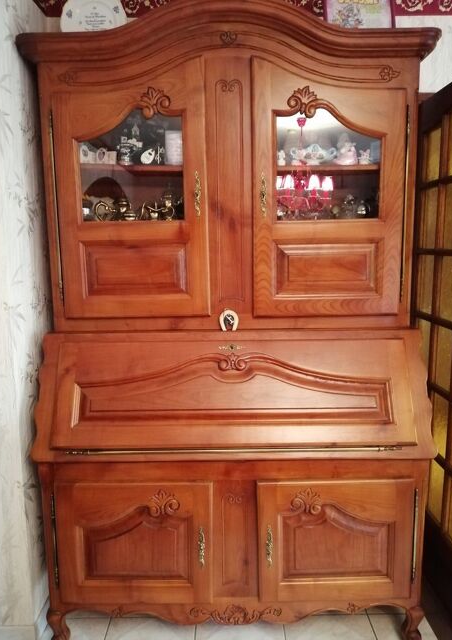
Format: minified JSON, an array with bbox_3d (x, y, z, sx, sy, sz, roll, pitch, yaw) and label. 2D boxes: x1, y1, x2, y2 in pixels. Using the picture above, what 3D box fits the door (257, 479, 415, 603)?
[{"bbox_3d":[0.386,0.780,1.712,0.546,0.459,0.032,-1,8,1],"label":"door"}]

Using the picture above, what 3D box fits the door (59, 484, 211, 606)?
[{"bbox_3d":[-0.322,0.791,1.720,0.552,0.462,0.032,-1,8,1],"label":"door"}]

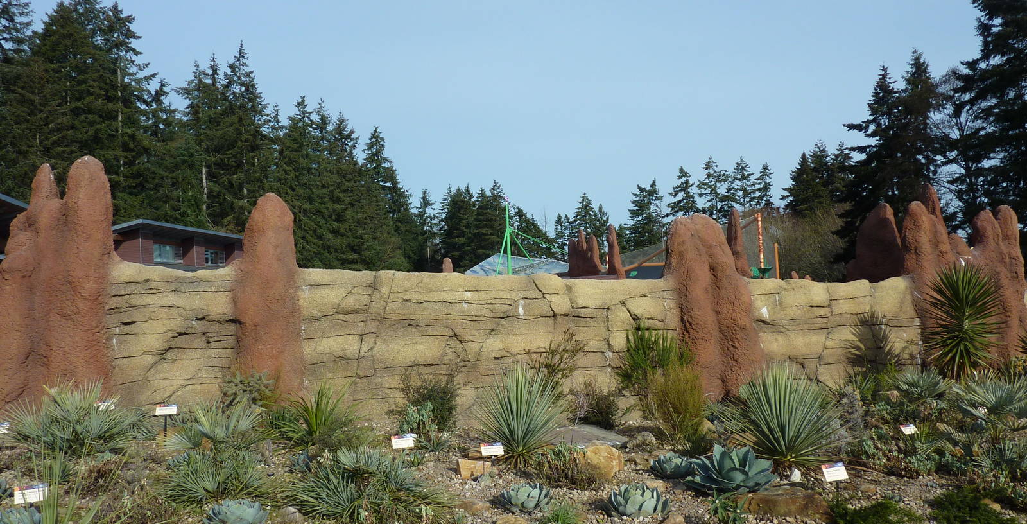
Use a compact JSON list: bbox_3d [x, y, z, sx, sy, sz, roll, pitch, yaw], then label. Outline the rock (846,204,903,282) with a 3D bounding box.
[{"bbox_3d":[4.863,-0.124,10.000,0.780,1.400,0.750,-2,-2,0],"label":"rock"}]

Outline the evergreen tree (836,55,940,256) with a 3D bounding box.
[{"bbox_3d":[29.270,-7.812,58.000,8.000,17.000,8.000,-2,-1,0],"label":"evergreen tree"}]

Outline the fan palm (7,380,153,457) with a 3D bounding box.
[{"bbox_3d":[-2.777,0.994,4.750,0.880,0.450,0.780,-1,-2,-31],"label":"fan palm"}]

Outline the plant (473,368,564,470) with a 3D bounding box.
[{"bbox_3d":[0.041,1.041,5.000,0.600,0.680,0.590,-2,0,0],"label":"plant"}]

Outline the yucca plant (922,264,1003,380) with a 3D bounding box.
[{"bbox_3d":[4.426,0.636,7.300,0.790,1.220,0.780,-4,-2,31],"label":"yucca plant"}]

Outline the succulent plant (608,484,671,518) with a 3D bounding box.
[{"bbox_3d":[0.773,1.469,4.550,0.385,0.190,0.370,-2,-1,0],"label":"succulent plant"}]

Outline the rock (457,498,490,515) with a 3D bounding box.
[{"bbox_3d":[-0.247,1.522,4.620,0.210,0.085,0.150,-2,-1,0],"label":"rock"}]

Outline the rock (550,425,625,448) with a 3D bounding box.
[{"bbox_3d":[0.637,1.489,6.300,0.670,0.135,0.440,-2,-2,-6],"label":"rock"}]

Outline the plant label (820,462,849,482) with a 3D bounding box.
[{"bbox_3d":[2.082,1.359,4.800,0.155,0.103,0.015,-5,-25,-9],"label":"plant label"}]

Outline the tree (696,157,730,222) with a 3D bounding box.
[{"bbox_3d":[25.142,-4.905,91.771,5.000,16.380,5.000,-2,-2,0],"label":"tree"}]

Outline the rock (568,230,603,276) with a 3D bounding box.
[{"bbox_3d":[1.752,-0.204,18.000,0.840,1.150,0.700,-2,-1,0],"label":"rock"}]

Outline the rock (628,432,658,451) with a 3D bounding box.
[{"bbox_3d":[1.031,1.427,5.900,0.240,0.130,0.190,-2,-2,0],"label":"rock"}]

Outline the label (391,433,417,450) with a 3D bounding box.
[{"bbox_3d":[-0.756,1.236,5.100,0.155,0.100,0.015,-2,-34,-13],"label":"label"}]

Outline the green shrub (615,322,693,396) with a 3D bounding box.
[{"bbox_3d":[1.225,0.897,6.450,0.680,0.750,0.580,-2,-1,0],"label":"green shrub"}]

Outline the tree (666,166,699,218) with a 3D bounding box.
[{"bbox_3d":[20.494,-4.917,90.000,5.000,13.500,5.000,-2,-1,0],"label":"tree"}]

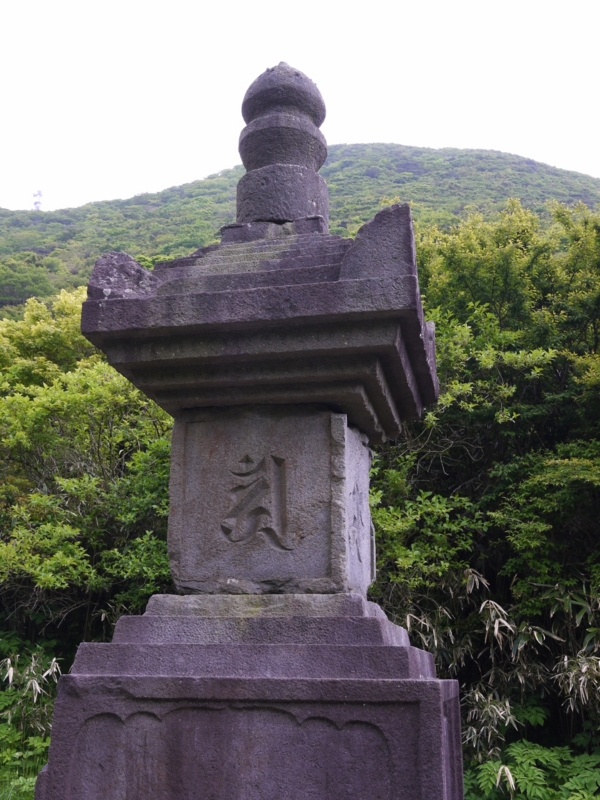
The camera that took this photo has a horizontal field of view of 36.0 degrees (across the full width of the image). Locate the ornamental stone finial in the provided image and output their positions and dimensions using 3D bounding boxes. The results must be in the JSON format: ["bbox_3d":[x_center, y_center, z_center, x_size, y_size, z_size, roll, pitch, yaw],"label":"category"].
[{"bbox_3d":[-0.076,-1.071,3.984,0.394,0.875,0.394,0,-16,0],"label":"ornamental stone finial"}]

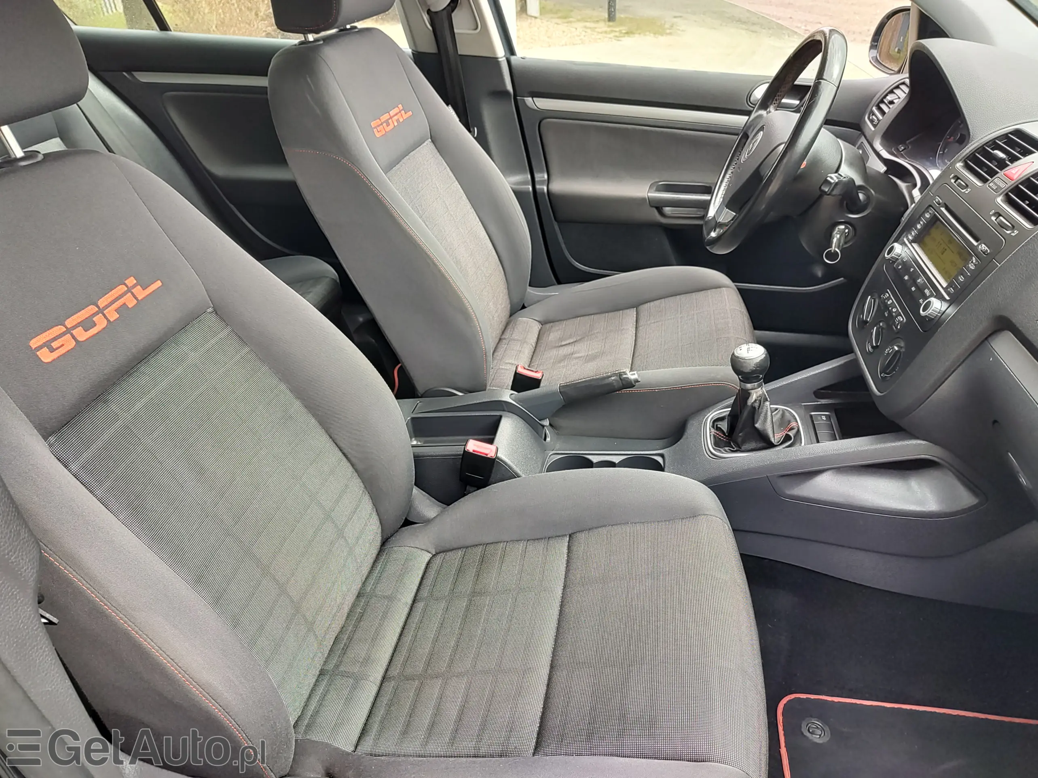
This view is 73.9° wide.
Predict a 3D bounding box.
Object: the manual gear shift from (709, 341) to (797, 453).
[{"bbox_3d":[0.333,0.008,0.973,0.122,0.145,0.113,-3,32,16],"label":"manual gear shift"}]

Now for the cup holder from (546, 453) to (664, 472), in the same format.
[{"bbox_3d":[0.135,0.155,1.105,0.182,0.065,0.092,0,33,14],"label":"cup holder"}]

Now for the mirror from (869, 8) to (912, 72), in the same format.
[{"bbox_3d":[0.843,-0.737,1.459,0.125,0.133,0.210,2,33,5],"label":"mirror"}]

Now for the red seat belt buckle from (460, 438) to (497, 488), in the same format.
[{"bbox_3d":[-0.059,0.109,0.994,0.043,0.069,0.025,16,35,3],"label":"red seat belt buckle"}]

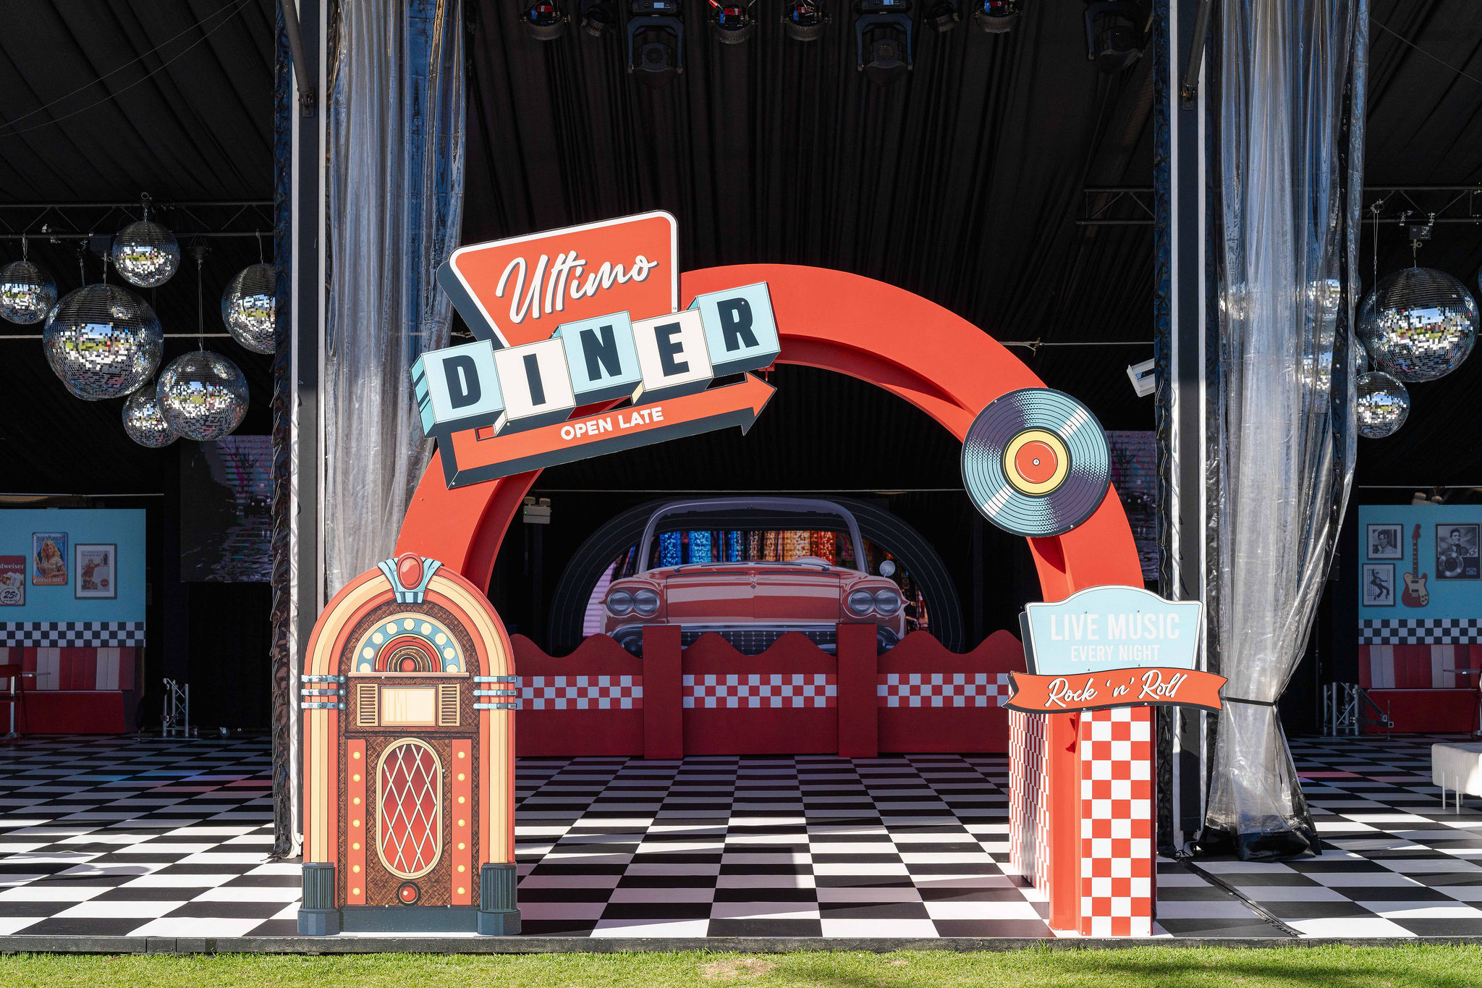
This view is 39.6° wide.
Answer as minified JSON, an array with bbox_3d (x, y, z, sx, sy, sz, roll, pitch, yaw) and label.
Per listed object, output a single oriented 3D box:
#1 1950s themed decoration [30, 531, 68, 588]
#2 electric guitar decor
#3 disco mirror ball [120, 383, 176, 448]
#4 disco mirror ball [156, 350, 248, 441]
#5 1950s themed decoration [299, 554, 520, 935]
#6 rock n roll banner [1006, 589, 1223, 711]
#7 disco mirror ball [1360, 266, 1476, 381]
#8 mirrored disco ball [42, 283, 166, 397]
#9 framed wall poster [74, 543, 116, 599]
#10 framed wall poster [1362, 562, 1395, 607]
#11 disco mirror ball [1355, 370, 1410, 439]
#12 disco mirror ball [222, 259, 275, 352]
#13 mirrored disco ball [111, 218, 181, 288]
[{"bbox_3d":[-7.498,0.707,22.300,0.388,0.577,0.025,0,-2,1],"label":"1950s themed decoration"},{"bbox_3d":[7.193,0.766,21.950,0.300,0.905,0.050,0,-2,1],"label":"electric guitar decor"},{"bbox_3d":[-4.811,-0.647,16.900,0.530,0.530,0.530,0,-2,1],"label":"disco mirror ball"},{"bbox_3d":[-4.318,-0.789,16.500,0.725,0.725,0.725,0,-2,0],"label":"disco mirror ball"},{"bbox_3d":[-1.442,1.091,8.950,0.955,1.650,0.090,0,-2,1],"label":"1950s themed decoration"},{"bbox_3d":[1.640,0.682,9.010,0.978,0.563,0.050,0,-2,1],"label":"rock n roll banner"},{"bbox_3d":[5.882,-1.468,17.900,1.000,1.000,1.000,0,-2,1],"label":"disco mirror ball"},{"bbox_3d":[-5.539,-1.325,17.880,1.000,1.000,1.000,0,-2,0],"label":"mirrored disco ball"},{"bbox_3d":[-6.939,0.838,22.150,0.451,0.600,0.030,0,-2,1],"label":"framed wall poster"},{"bbox_3d":[6.810,0.976,21.950,0.356,0.468,0.030,0,-2,1],"label":"framed wall poster"},{"bbox_3d":[4.968,-0.692,16.100,0.520,0.520,0.520,0,-2,1],"label":"disco mirror ball"},{"bbox_3d":[-3.847,-1.504,16.700,0.735,0.735,0.735,0,-2,1],"label":"disco mirror ball"},{"bbox_3d":[-4.536,-1.829,15.700,0.500,0.500,0.500,0,-2,0],"label":"mirrored disco ball"}]

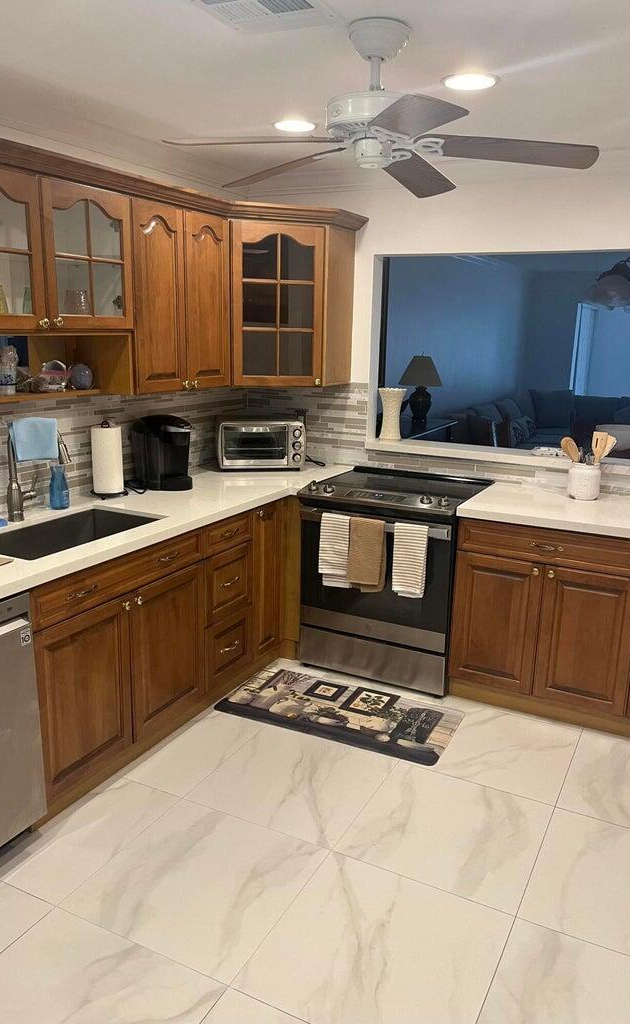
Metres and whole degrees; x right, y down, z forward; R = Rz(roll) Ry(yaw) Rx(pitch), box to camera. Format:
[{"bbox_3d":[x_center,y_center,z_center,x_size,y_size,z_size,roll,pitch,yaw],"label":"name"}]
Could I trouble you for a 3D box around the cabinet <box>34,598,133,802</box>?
[{"bbox_3d":[-0.991,0.604,2.768,0.480,0.606,0.457,8,15,26],"label":"cabinet"}]

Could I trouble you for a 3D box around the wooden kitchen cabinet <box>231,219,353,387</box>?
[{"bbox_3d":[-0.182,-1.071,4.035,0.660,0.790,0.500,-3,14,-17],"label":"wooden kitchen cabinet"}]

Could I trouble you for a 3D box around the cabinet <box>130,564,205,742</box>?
[{"bbox_3d":[-0.780,0.514,3.167,0.480,0.606,0.467,8,15,26],"label":"cabinet"}]

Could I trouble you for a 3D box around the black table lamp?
[{"bbox_3d":[0.969,-1.143,7.071,0.385,0.600,0.385,8,15,26],"label":"black table lamp"}]

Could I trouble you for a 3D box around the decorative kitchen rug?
[{"bbox_3d":[0.130,0.870,3.367,0.965,0.015,0.505,8,15,26],"label":"decorative kitchen rug"}]

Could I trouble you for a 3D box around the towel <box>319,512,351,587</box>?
[{"bbox_3d":[0.097,0.182,3.509,0.168,0.345,0.060,8,15,26],"label":"towel"}]

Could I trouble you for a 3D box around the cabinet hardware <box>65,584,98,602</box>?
[{"bbox_3d":[-0.776,0.264,2.541,0.030,0.025,0.130,8,15,26],"label":"cabinet hardware"}]

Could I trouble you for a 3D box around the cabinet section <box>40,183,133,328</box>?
[{"bbox_3d":[-0.961,-0.936,2.867,0.325,0.495,0.445,8,15,26],"label":"cabinet section"}]

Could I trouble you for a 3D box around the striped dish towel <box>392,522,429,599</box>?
[{"bbox_3d":[0.409,0.214,3.351,0.155,0.328,0.060,8,15,26],"label":"striped dish towel"}]

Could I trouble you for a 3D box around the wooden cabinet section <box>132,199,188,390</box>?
[{"bbox_3d":[-0.777,-0.892,3.246,0.325,0.750,0.342,8,15,26],"label":"wooden cabinet section"}]

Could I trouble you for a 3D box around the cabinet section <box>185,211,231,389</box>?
[{"bbox_3d":[-0.620,-0.959,3.543,0.325,0.750,0.345,8,15,26],"label":"cabinet section"}]

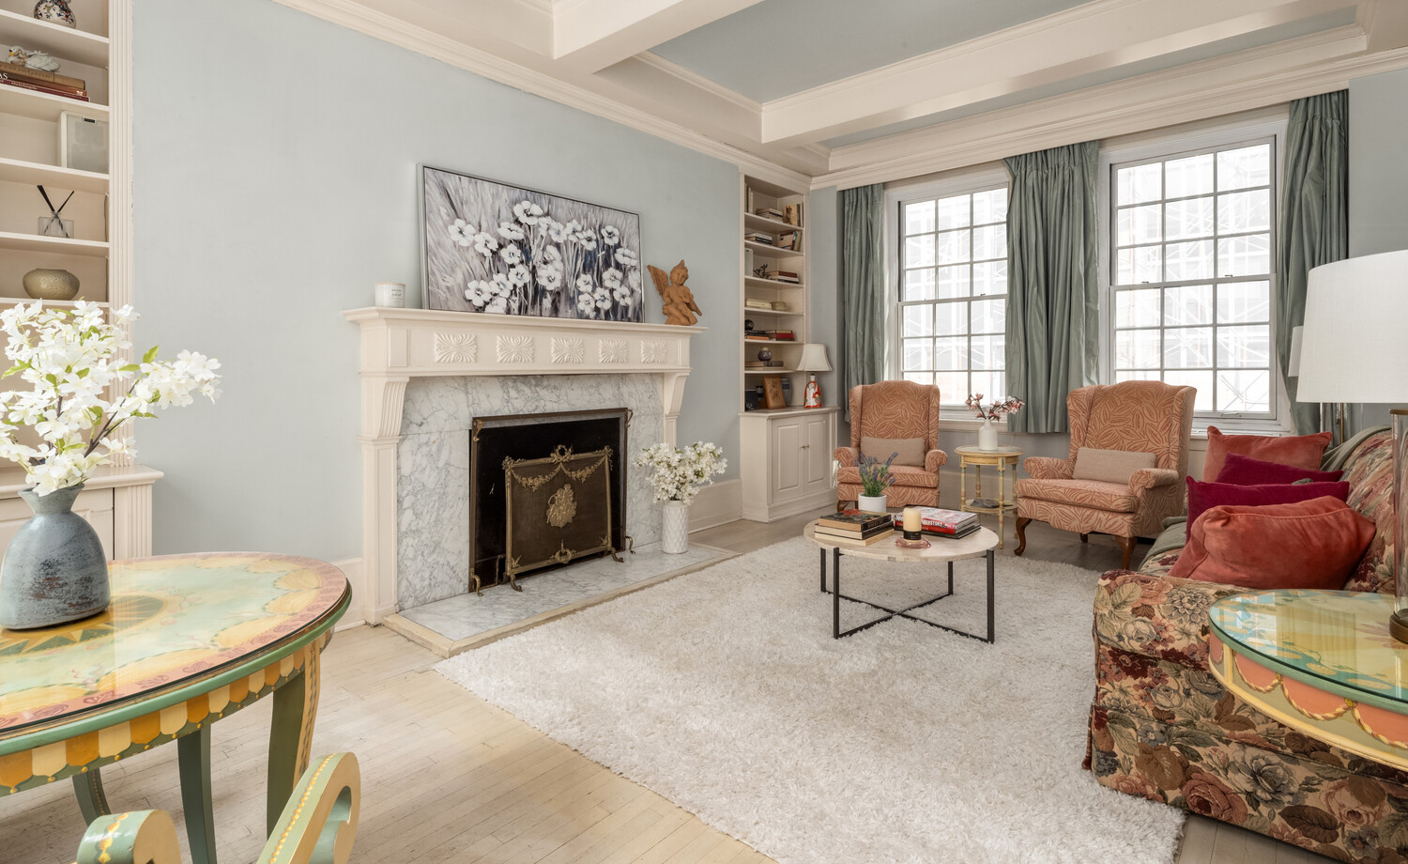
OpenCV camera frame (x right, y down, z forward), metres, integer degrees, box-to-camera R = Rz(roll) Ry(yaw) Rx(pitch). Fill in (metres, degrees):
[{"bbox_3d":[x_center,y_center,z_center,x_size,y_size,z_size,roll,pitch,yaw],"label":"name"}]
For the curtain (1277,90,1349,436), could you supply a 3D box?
[{"bbox_3d":[3.662,-0.970,4.000,0.310,2.080,0.140,2,4,37],"label":"curtain"}]

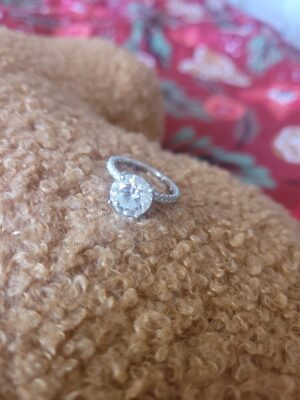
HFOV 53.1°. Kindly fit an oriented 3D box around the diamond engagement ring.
[{"bbox_3d":[-0.002,-0.005,0.073,0.020,0.009,0.025,28,21,-1],"label":"diamond engagement ring"}]

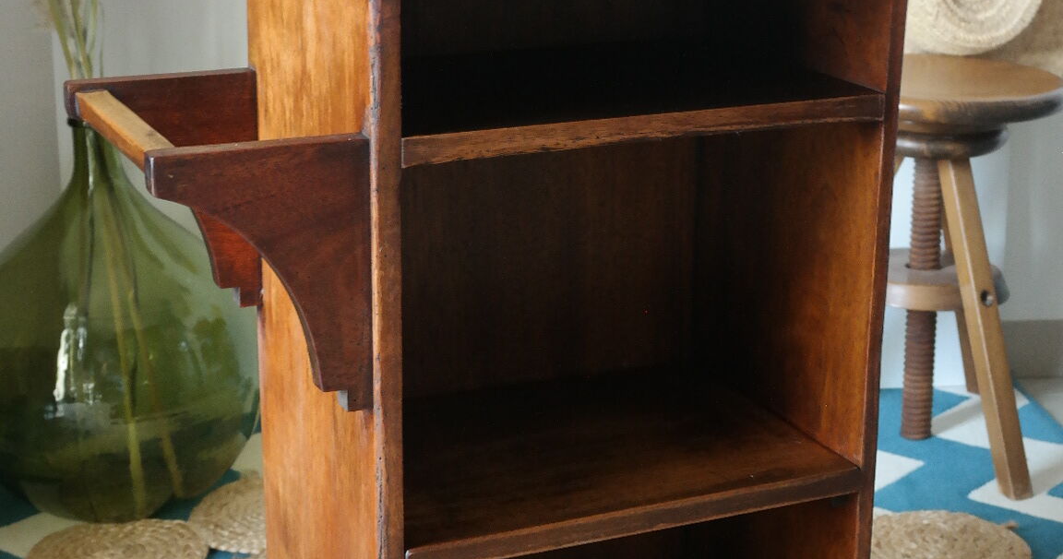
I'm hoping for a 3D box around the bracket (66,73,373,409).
[{"bbox_3d":[-0.224,-0.029,1.335,0.140,0.185,0.267,-7,18,-23],"label":"bracket"}]

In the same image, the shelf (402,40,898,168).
[{"bbox_3d":[0.029,-0.139,1.410,0.368,0.019,0.272,-7,18,-23],"label":"shelf"}]

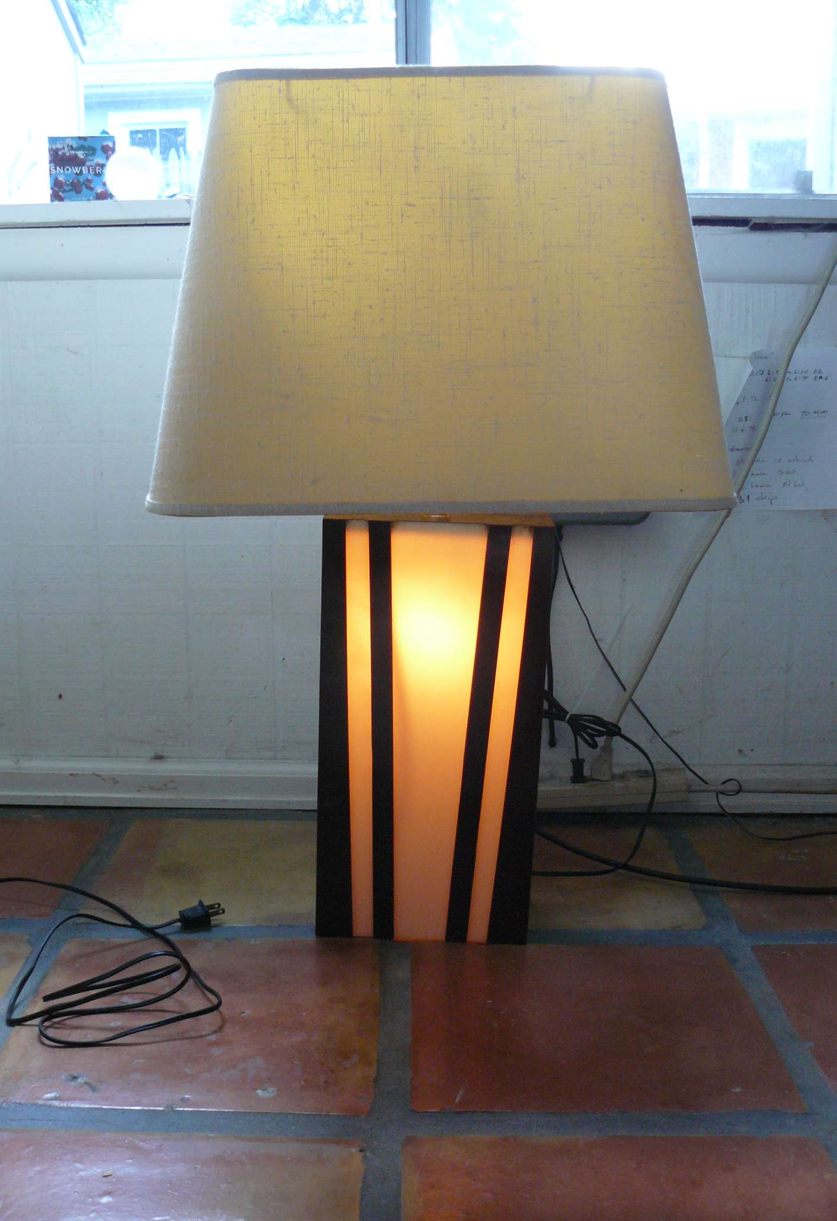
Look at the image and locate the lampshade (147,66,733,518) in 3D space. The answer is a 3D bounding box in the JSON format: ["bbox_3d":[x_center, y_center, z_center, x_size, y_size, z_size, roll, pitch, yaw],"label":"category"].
[{"bbox_3d":[0.018,-0.289,1.193,0.508,0.358,0.370,0,11,1],"label":"lampshade"}]

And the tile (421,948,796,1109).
[{"bbox_3d":[0.141,0.352,1.072,0.297,0.016,0.280,1,11,0],"label":"tile"}]

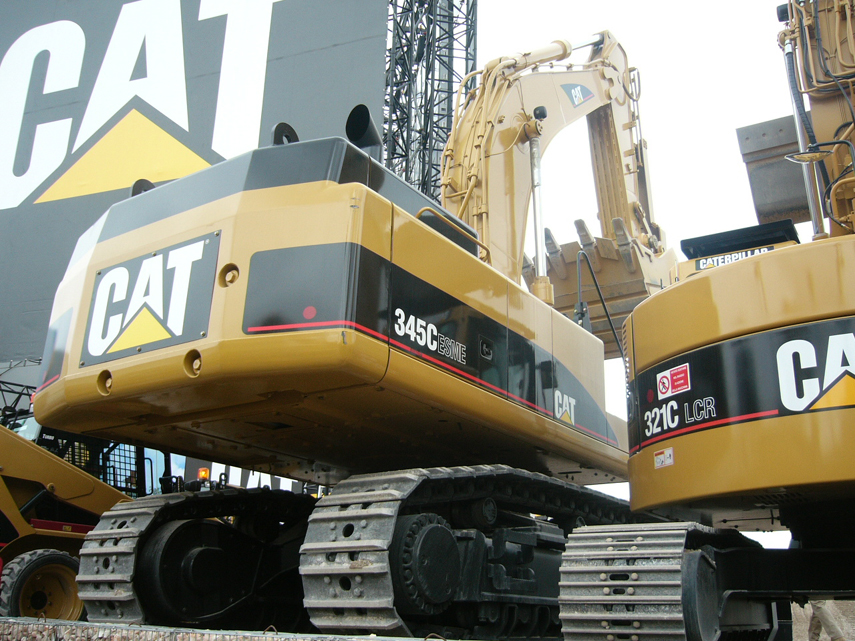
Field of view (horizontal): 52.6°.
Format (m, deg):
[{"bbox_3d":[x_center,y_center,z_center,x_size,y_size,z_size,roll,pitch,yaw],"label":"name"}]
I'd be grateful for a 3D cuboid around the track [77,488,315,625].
[{"bbox_3d":[-0.757,2.540,8.416,0.680,1.306,5.550,-12,-24,34],"label":"track"}]

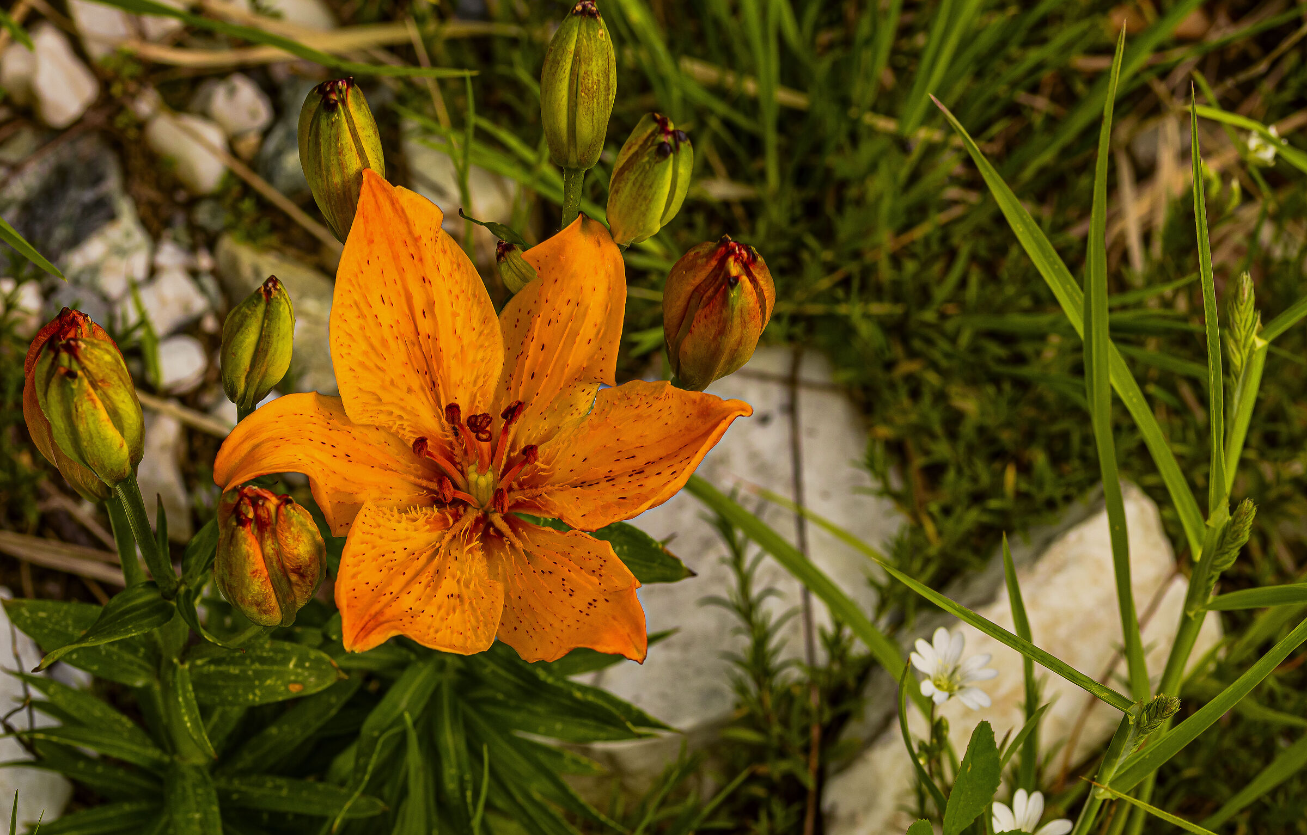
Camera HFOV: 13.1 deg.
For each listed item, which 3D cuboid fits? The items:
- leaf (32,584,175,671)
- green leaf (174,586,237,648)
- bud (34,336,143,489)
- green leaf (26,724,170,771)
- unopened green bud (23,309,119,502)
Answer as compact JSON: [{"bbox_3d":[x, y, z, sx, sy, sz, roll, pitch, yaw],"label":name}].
[{"bbox_3d":[-0.121,0.046,1.255,0.037,0.009,0.014,-27,49,-22],"label":"leaf"},{"bbox_3d":[-0.094,0.042,1.195,0.018,0.007,0.006,45,54,0],"label":"green leaf"},{"bbox_3d":[-0.117,-0.001,1.180,0.018,0.041,0.018,-10,44,10],"label":"bud"},{"bbox_3d":[-0.122,0.073,1.250,0.032,0.006,0.009,12,45,3],"label":"green leaf"},{"bbox_3d":[-0.125,-0.003,1.232,0.024,0.044,0.024,-9,38,7],"label":"unopened green bud"}]

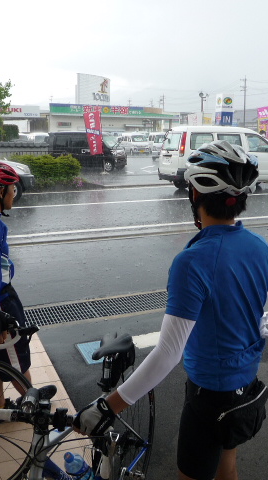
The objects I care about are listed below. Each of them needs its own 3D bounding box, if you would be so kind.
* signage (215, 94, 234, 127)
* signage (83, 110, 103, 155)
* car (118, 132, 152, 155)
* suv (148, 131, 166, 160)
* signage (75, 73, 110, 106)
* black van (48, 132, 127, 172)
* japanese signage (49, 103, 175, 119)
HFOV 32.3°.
[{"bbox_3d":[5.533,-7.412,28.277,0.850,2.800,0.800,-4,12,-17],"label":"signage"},{"bbox_3d":[-1.827,-4.746,20.500,0.820,1.920,0.160,1,11,-1],"label":"signage"},{"bbox_3d":[0.060,-8.200,39.500,1.500,1.880,3.400,-5,13,-28],"label":"car"},{"bbox_3d":[1.991,-6.278,31.200,1.520,1.800,3.500,-3,12,-12],"label":"suv"},{"bbox_3d":[-4.879,-17.849,55.000,4.100,4.100,1.000,-5,13,-29],"label":"signage"},{"bbox_3d":[-2.210,-4.300,22.500,3.450,1.880,1.500,4,12,18],"label":"black van"},{"bbox_3d":[-1.916,-14.891,53.750,17.000,1.300,0.600,-8,14,-33],"label":"japanese signage"}]

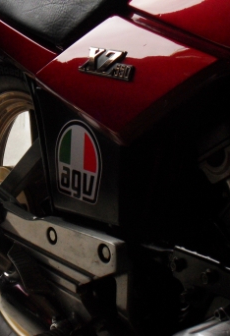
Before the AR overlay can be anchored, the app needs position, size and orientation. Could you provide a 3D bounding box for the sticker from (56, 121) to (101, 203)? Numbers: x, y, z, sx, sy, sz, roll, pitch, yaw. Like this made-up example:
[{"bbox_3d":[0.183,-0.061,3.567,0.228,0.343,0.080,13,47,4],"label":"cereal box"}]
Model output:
[{"bbox_3d":[-0.046,-0.008,0.850,0.008,0.103,0.090,-11,20,-42],"label":"sticker"}]

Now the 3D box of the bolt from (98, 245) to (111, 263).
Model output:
[{"bbox_3d":[-0.013,0.102,0.805,0.015,0.022,0.022,-10,20,-37],"label":"bolt"}]

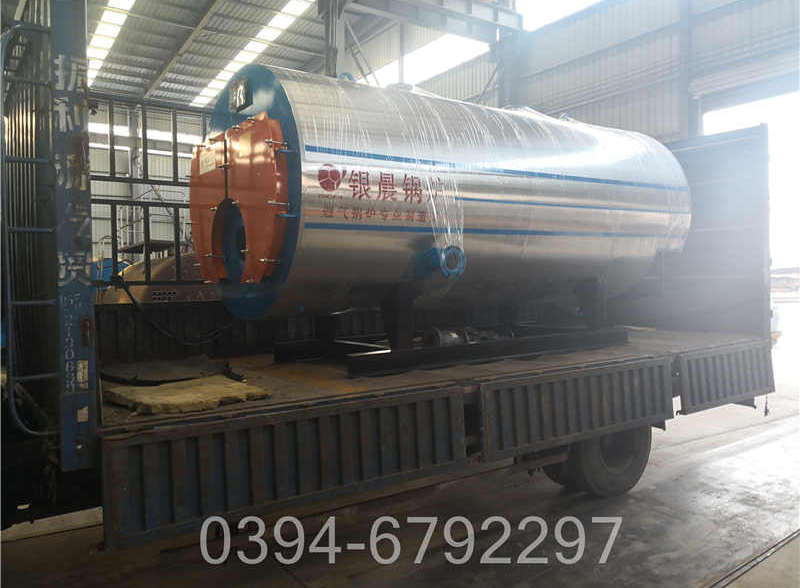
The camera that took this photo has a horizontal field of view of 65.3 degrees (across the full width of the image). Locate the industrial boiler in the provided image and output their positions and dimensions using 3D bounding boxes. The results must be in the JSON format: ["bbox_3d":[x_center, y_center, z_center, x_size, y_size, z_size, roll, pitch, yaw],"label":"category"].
[{"bbox_3d":[0.567,-0.762,5.505,4.354,1.813,1.813,-2,1,-35],"label":"industrial boiler"}]

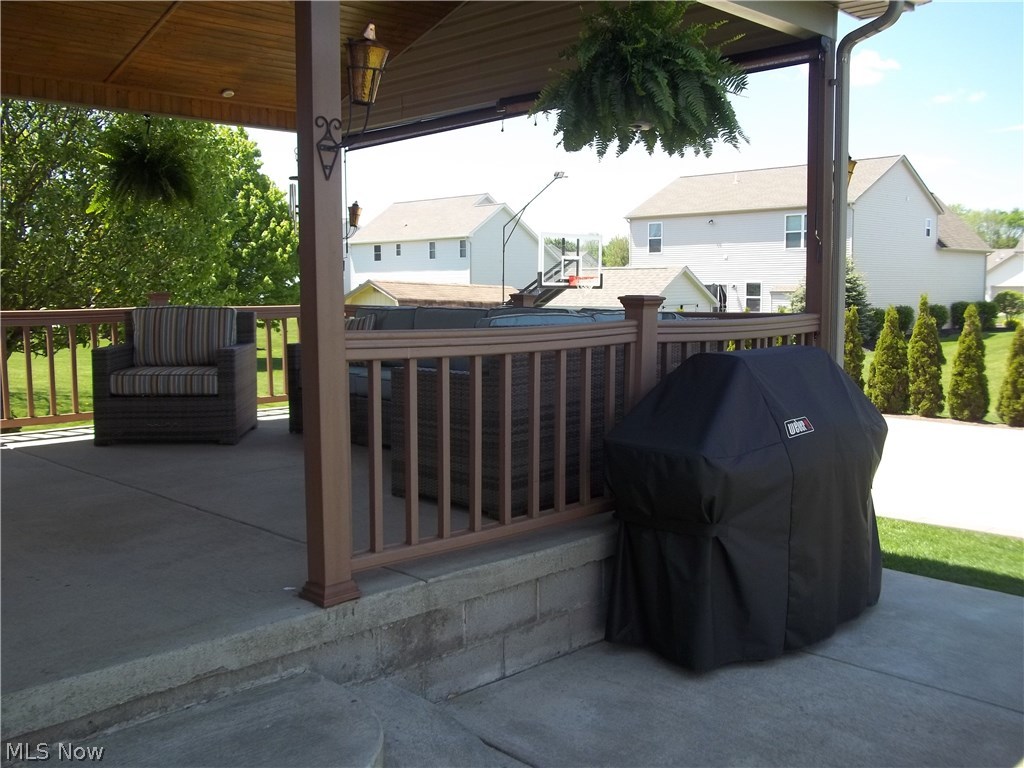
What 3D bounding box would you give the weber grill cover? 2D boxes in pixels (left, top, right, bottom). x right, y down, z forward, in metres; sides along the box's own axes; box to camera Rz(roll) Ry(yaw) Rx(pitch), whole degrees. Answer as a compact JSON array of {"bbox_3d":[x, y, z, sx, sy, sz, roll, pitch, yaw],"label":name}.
[{"bbox_3d":[1.123,0.476,4.361,1.494,1.212,0.582,-5,7,-41],"label":"weber grill cover"}]

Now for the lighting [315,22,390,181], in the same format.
[{"bbox_3d":[-0.490,-0.866,2.921,0.136,0.442,0.286,-6,7,-45],"label":"lighting"}]

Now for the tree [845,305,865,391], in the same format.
[{"bbox_3d":[6.383,-0.494,17.672,0.675,1.973,0.675,-6,7,-45],"label":"tree"}]

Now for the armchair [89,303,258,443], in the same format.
[{"bbox_3d":[-2.366,-0.068,6.767,0.947,0.900,0.840,-1,5,-3],"label":"armchair"}]

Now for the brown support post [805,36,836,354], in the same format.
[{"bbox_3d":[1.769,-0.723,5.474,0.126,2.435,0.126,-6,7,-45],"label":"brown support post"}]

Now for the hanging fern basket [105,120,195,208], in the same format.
[{"bbox_3d":[-2.797,-1.714,7.324,0.712,0.665,0.712,-6,7,-45],"label":"hanging fern basket"}]

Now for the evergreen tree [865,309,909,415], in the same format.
[{"bbox_3d":[6.878,-0.451,17.263,0.752,1.955,0.752,-6,7,-45],"label":"evergreen tree"}]

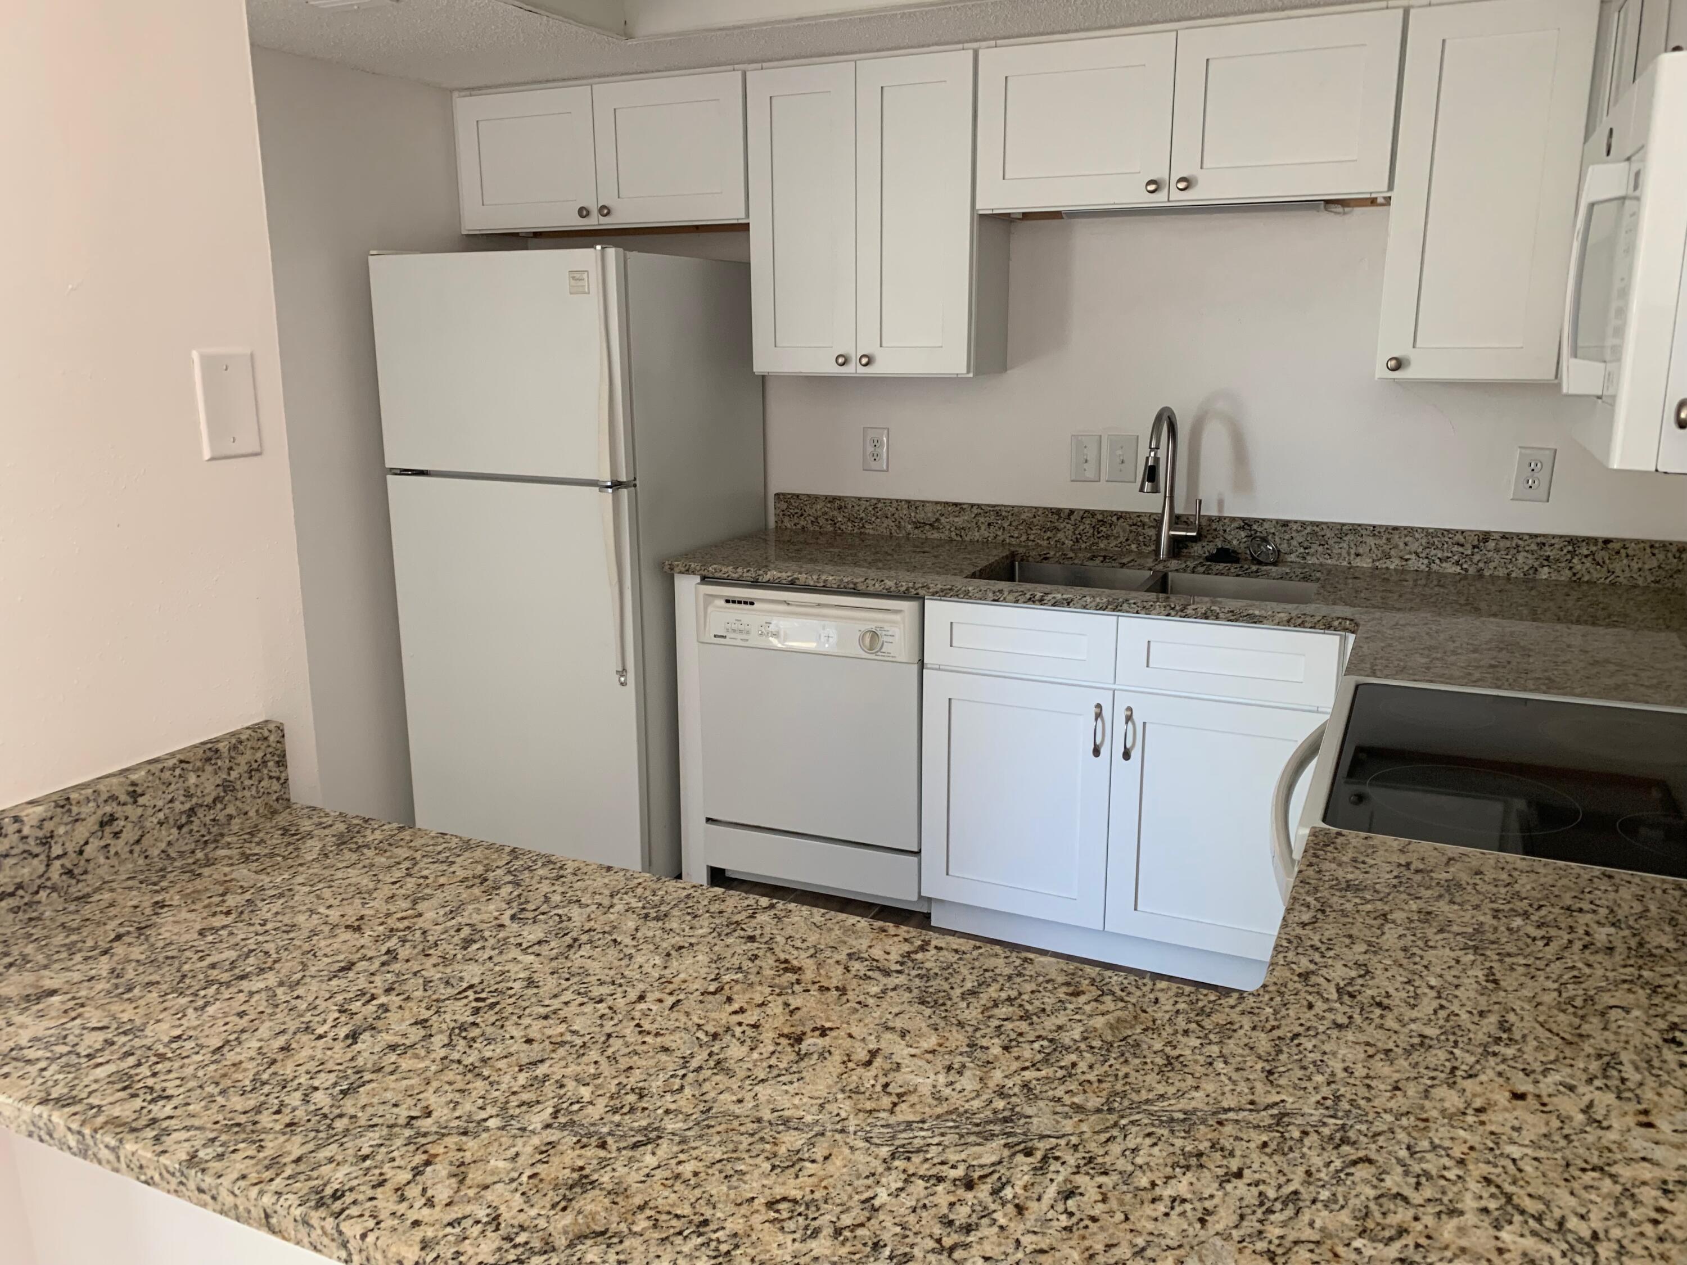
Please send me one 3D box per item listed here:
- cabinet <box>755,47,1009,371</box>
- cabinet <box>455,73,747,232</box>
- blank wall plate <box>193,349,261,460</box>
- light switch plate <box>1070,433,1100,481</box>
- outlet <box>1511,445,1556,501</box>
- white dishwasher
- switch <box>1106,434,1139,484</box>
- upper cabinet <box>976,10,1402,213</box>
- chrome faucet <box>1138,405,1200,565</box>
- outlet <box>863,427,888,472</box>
[{"bbox_3d":[0.097,-1.060,3.290,0.611,0.762,0.325,6,15,23],"label":"cabinet"},{"bbox_3d":[-0.607,-1.315,3.544,0.923,0.377,0.325,6,15,23],"label":"cabinet"},{"bbox_3d":[-0.719,-0.267,1.484,0.008,0.122,0.080,6,15,23],"label":"blank wall plate"},{"bbox_3d":[0.644,-0.463,3.364,0.080,0.121,0.013,6,15,23],"label":"light switch plate"},{"bbox_3d":[1.610,-0.367,2.954,0.078,0.124,0.009,6,15,23],"label":"outlet"},{"bbox_3d":[0.029,0.239,3.445,0.605,0.835,0.614,6,15,23],"label":"white dishwasher"},{"bbox_3d":[0.731,-0.454,3.327,0.083,0.121,0.013,6,15,23],"label":"switch"},{"bbox_3d":[0.796,-1.178,2.947,0.917,0.380,0.325,6,15,23],"label":"upper cabinet"},{"bbox_3d":[0.799,-0.346,3.065,0.115,0.383,0.271,6,15,23],"label":"chrome faucet"},{"bbox_3d":[0.095,-0.519,3.600,0.073,0.118,0.009,6,15,23],"label":"outlet"}]

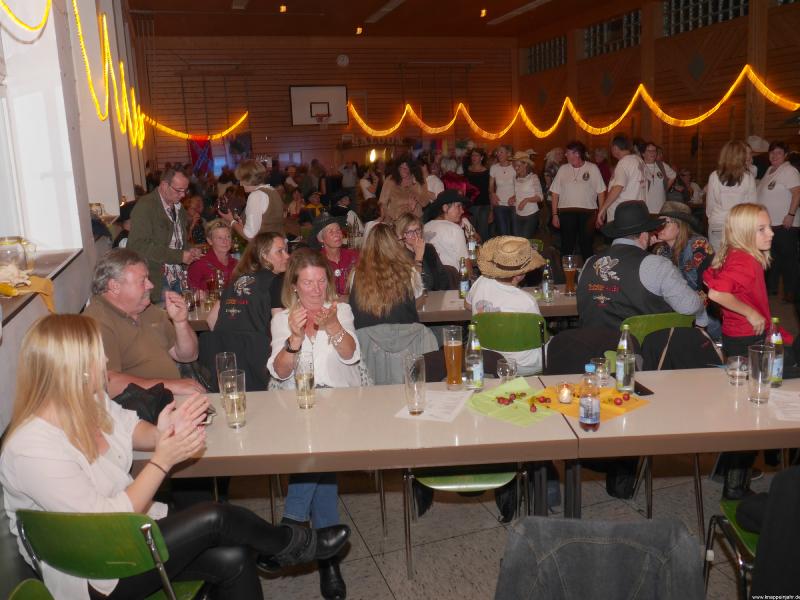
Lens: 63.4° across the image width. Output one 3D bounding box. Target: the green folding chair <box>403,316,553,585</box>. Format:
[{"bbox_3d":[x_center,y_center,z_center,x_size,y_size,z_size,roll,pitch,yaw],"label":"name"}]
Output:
[{"bbox_3d":[0.283,0.638,2.732,0.500,0.820,0.560,-3,12,0],"label":"green folding chair"}]

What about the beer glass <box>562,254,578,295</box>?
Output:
[{"bbox_3d":[1.095,-0.162,4.150,0.083,0.247,0.083,-3,11,0],"label":"beer glass"}]

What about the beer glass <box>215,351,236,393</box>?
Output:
[{"bbox_3d":[-0.658,0.306,2.457,0.074,0.200,0.074,-3,12,0],"label":"beer glass"}]

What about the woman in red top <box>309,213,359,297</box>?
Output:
[{"bbox_3d":[-0.450,0.016,4.768,0.480,1.240,0.660,-7,13,-18],"label":"woman in red top"}]

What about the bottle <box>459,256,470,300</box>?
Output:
[{"bbox_3d":[0.408,-0.144,4.133,0.068,0.256,0.068,-3,12,0],"label":"bottle"}]

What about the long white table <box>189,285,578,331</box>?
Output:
[{"bbox_3d":[-0.048,0.396,4.220,2.500,0.730,0.650,-3,11,0],"label":"long white table"}]

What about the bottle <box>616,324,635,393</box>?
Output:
[{"bbox_3d":[0.839,0.216,2.400,0.066,0.252,0.066,-1,13,10],"label":"bottle"}]

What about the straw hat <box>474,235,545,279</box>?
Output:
[{"bbox_3d":[0.587,-0.228,3.470,0.340,0.160,0.380,11,24,33],"label":"straw hat"}]

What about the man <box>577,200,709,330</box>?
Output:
[{"bbox_3d":[1.307,0.097,3.700,0.660,1.360,0.850,4,14,29],"label":"man"}]

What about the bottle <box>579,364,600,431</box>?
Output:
[{"bbox_3d":[0.612,0.315,2.090,0.068,0.222,0.068,-3,11,0],"label":"bottle"}]

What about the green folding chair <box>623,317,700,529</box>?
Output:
[{"bbox_3d":[1.367,0.449,3.450,0.450,0.800,0.520,-4,11,-6],"label":"green folding chair"}]

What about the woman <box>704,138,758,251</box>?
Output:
[{"bbox_3d":[2.797,-0.517,5.518,0.460,1.630,0.330,2,13,21],"label":"woman"}]

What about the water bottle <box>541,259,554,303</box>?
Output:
[{"bbox_3d":[0.905,-0.120,3.970,0.067,0.258,0.067,-3,11,0],"label":"water bottle"}]

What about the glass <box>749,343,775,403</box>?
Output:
[{"bbox_3d":[1.246,0.256,2.235,0.085,0.205,0.085,-3,11,0],"label":"glass"}]

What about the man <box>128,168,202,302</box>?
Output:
[{"bbox_3d":[-1.520,-0.036,4.342,0.460,1.660,0.500,3,13,27],"label":"man"}]

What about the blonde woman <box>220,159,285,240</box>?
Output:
[{"bbox_3d":[-1.135,-0.258,5.151,0.500,1.680,0.460,5,14,31],"label":"blonde woman"}]

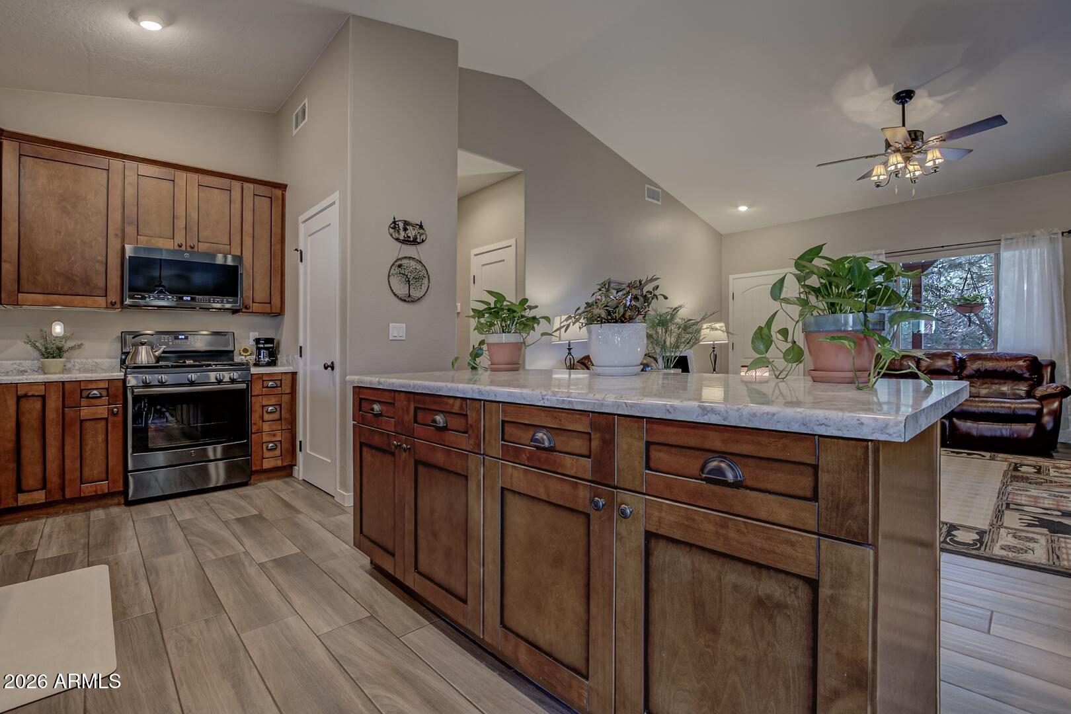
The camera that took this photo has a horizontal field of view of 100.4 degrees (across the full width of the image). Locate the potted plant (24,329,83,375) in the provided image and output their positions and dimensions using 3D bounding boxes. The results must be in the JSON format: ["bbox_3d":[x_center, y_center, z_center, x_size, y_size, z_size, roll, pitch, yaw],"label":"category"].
[{"bbox_3d":[-3.270,-0.037,3.030,0.280,0.310,0.260,0,0,-44],"label":"potted plant"}]

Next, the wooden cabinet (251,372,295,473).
[{"bbox_3d":[-2.309,0.522,3.805,0.310,0.790,0.610,0,0,-44],"label":"wooden cabinet"}]

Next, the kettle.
[{"bbox_3d":[-2.834,-0.055,3.250,0.230,0.210,0.190,0,0,-44],"label":"kettle"}]

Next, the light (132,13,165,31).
[{"bbox_3d":[-2.265,-1.975,2.630,0.190,0.050,0.190,-21,15,-42],"label":"light"}]

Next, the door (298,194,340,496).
[{"bbox_3d":[-1.630,-0.055,3.385,0.080,2.130,0.830,0,0,-44],"label":"door"}]

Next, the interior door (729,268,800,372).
[{"bbox_3d":[3.390,-0.190,6.610,0.080,2.130,1.000,0,0,-44],"label":"interior door"}]

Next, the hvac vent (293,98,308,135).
[{"bbox_3d":[-1.973,-2.005,3.740,0.025,0.195,0.390,0,0,-44],"label":"hvac vent"}]

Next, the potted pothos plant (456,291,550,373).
[{"bbox_3d":[-0.183,-0.148,2.500,0.530,0.455,0.460,0,0,0],"label":"potted pothos plant"}]

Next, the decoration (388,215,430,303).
[{"bbox_3d":[-0.931,-0.719,3.289,0.345,0.620,0.025,0,0,-44],"label":"decoration"}]

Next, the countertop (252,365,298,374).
[{"bbox_3d":[-2.293,0.112,3.806,0.335,0.040,0.645,0,0,-44],"label":"countertop"}]

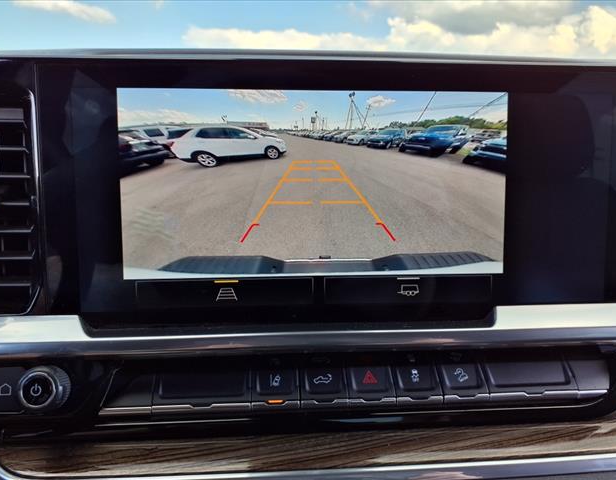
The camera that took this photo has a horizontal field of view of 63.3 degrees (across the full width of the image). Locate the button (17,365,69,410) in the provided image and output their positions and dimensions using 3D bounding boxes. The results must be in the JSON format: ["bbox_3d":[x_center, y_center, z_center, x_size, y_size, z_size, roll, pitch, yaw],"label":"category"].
[{"bbox_3d":[-0.149,0.084,0.281,0.025,0.025,0.014,-1,-9,-4],"label":"button"}]

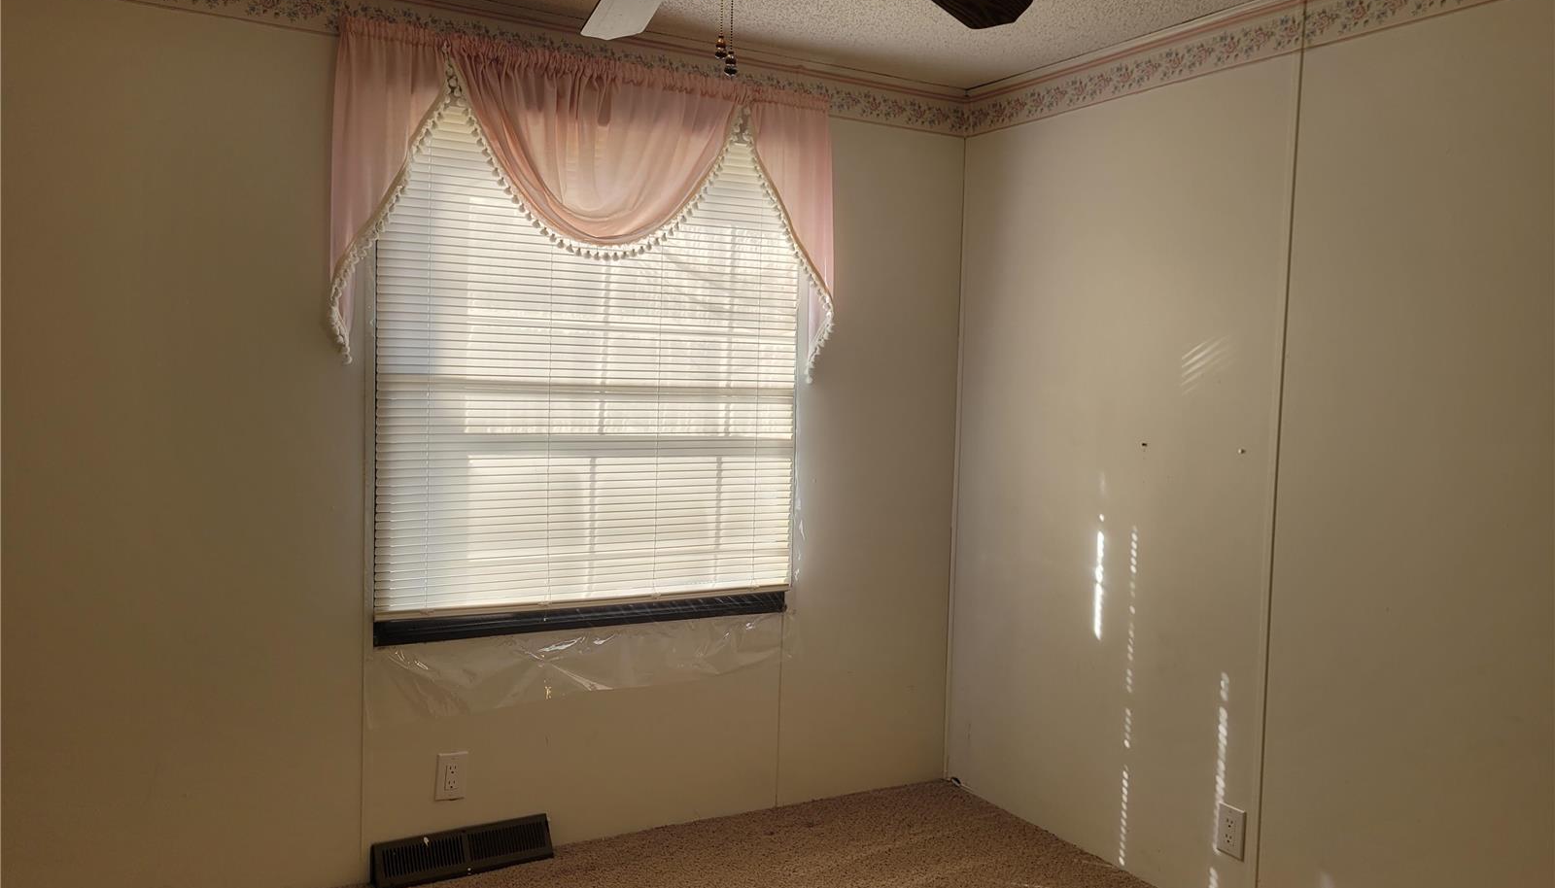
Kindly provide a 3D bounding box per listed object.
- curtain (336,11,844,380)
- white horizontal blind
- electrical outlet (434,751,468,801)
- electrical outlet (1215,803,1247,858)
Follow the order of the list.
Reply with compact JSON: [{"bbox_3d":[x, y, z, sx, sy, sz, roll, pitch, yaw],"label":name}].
[{"bbox_3d":[-0.452,-0.604,3.140,1.414,0.824,0.100,0,4,-29],"label":"curtain"},{"bbox_3d":[-0.475,-0.178,3.217,1.220,1.386,0.090,0,4,-29],"label":"white horizontal blind"},{"bbox_3d":[-0.858,0.876,3.075,0.080,0.123,0.010,0,4,-29],"label":"electrical outlet"},{"bbox_3d":[1.124,0.960,2.892,0.010,0.122,0.081,0,4,-29],"label":"electrical outlet"}]

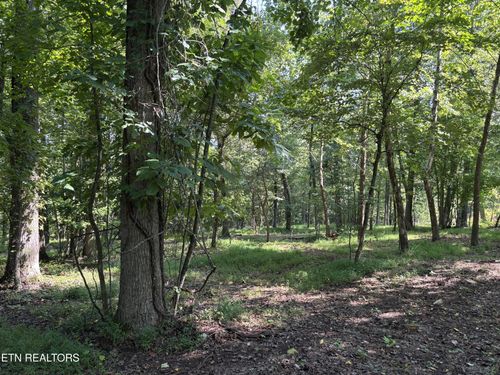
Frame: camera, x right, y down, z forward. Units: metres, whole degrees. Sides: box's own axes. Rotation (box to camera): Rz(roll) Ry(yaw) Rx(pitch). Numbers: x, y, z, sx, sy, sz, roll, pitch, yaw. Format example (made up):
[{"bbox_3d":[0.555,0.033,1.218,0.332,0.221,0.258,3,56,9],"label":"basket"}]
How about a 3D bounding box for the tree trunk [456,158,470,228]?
[{"bbox_3d":[13.077,0.368,23.000,0.815,4.043,0.700,0,-2,0],"label":"tree trunk"}]

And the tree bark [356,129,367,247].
[{"bbox_3d":[3.920,0.000,13.200,0.334,4.148,0.300,0,-2,0],"label":"tree bark"}]

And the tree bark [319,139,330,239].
[{"bbox_3d":[3.333,0.045,16.800,0.510,4.295,0.400,0,-2,0],"label":"tree bark"}]

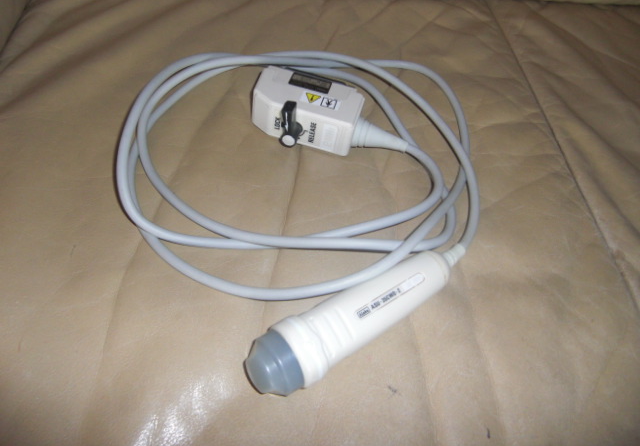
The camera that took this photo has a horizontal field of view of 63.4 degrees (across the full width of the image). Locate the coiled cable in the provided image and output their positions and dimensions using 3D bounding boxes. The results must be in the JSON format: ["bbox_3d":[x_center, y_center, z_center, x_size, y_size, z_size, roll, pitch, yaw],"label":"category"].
[{"bbox_3d":[-0.018,-0.072,0.433,0.300,0.033,0.318,4,47,0],"label":"coiled cable"}]

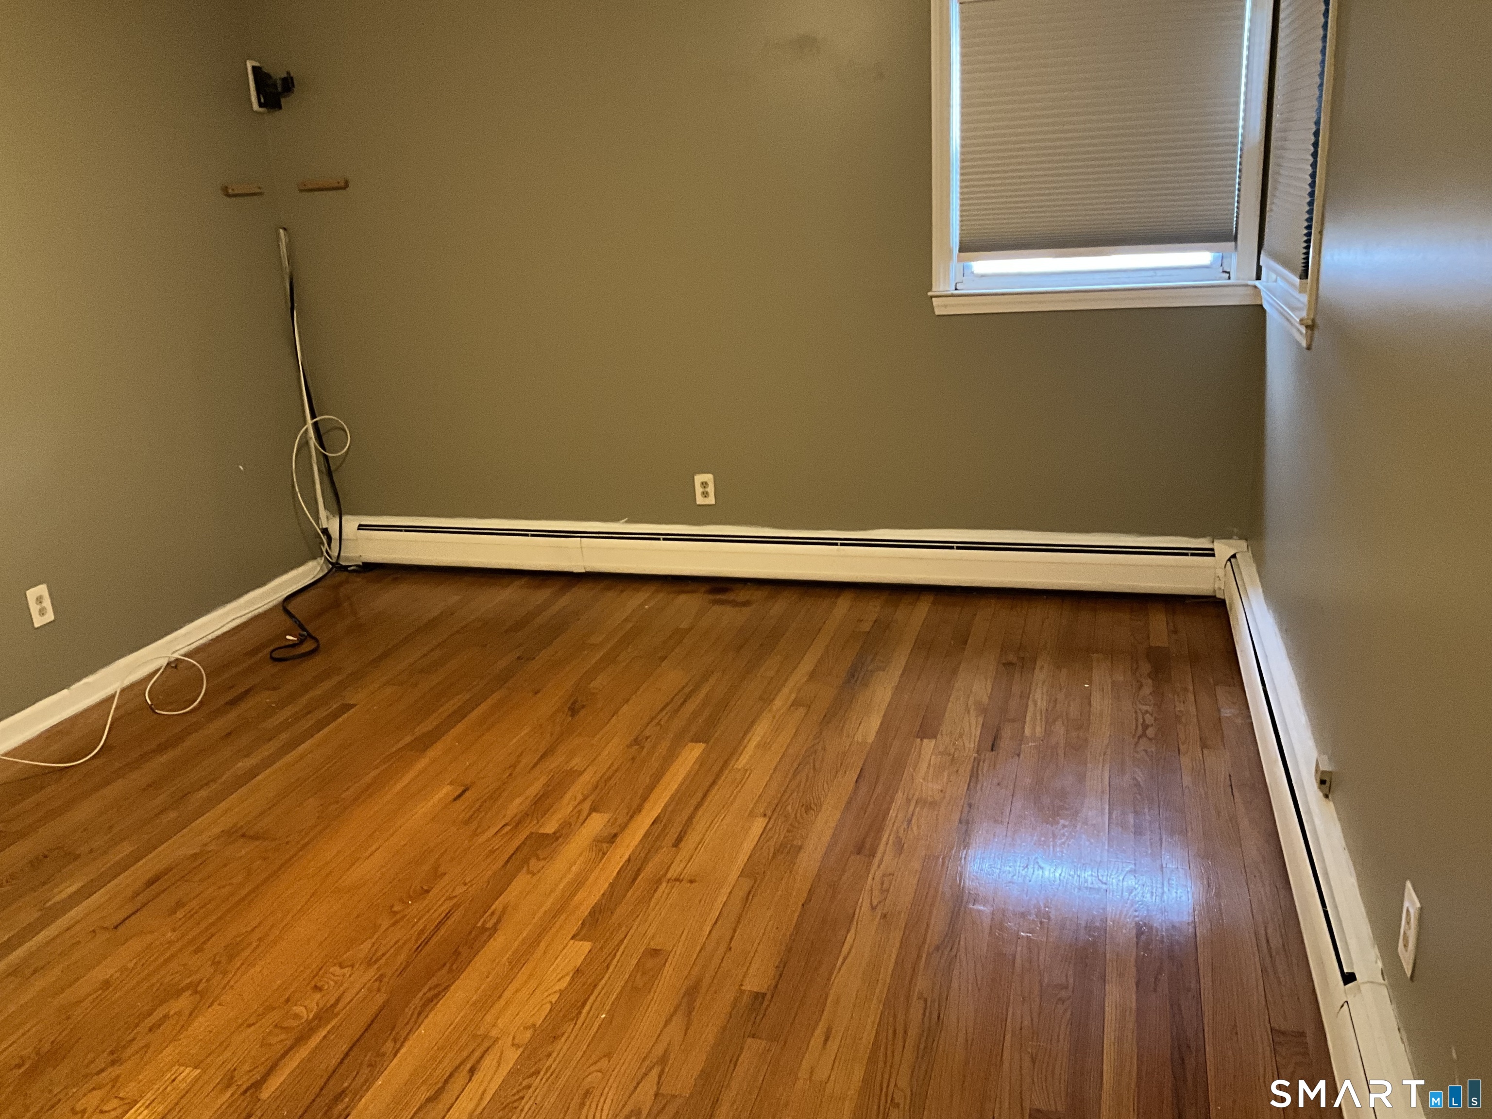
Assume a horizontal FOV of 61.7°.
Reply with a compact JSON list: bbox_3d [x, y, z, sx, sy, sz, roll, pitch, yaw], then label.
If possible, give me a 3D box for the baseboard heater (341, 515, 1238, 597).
[{"bbox_3d":[-0.008,-0.022,4.684,3.474,0.190,0.068,2,18,16],"label":"baseboard heater"}]

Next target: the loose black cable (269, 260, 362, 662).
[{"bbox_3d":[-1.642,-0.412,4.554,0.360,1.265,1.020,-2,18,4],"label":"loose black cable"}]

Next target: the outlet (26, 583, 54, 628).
[{"bbox_3d":[-2.134,0.141,3.784,0.008,0.116,0.071,2,18,16],"label":"outlet"}]

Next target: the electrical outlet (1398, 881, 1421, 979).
[{"bbox_3d":[0.965,0.538,1.818,0.008,0.116,0.071,2,18,16],"label":"electrical outlet"}]

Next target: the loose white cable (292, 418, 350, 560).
[{"bbox_3d":[-1.656,-0.260,5.015,0.180,0.600,0.160,2,18,16],"label":"loose white cable"}]

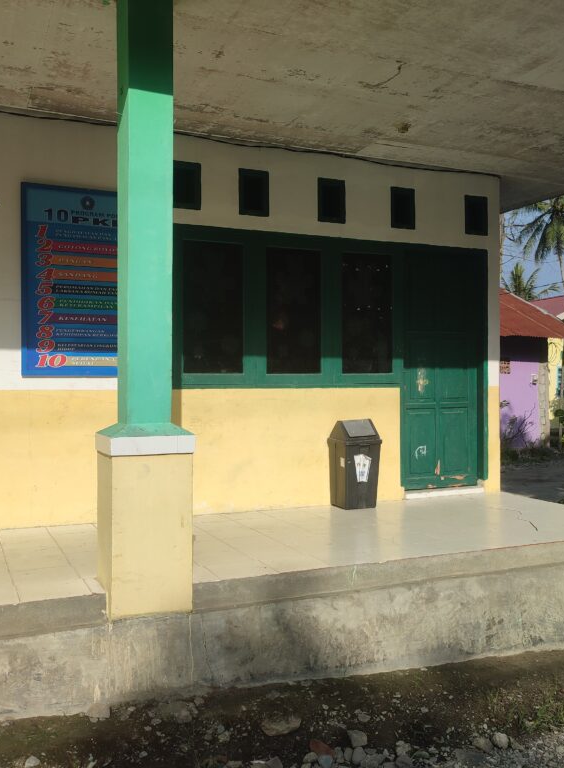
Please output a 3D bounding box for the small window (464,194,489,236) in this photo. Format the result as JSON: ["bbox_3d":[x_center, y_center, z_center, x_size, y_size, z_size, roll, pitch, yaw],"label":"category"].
[{"bbox_3d":[1.697,-1.464,6.449,0.244,0.338,0.100,0,0,-24],"label":"small window"}]

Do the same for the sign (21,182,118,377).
[{"bbox_3d":[-1.319,-0.693,5.085,0.883,1.298,0.035,0,0,-24],"label":"sign"}]

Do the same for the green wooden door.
[{"bbox_3d":[1.391,-0.126,6.307,0.873,1.998,0.070,0,0,-24],"label":"green wooden door"}]

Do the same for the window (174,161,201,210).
[{"bbox_3d":[-0.715,-1.446,5.409,0.241,0.343,0.100,0,0,-24],"label":"window"}]

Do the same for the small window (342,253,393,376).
[{"bbox_3d":[0.700,-0.557,5.998,0.466,0.968,0.060,0,0,-24],"label":"small window"}]

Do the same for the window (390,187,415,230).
[{"bbox_3d":[1.005,-1.455,6.151,0.234,0.338,0.100,0,0,-24],"label":"window"}]

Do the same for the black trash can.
[{"bbox_3d":[0.572,0.623,5.778,0.314,0.675,0.299,0,0,-24],"label":"black trash can"}]

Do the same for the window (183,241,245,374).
[{"bbox_3d":[-0.504,-0.557,5.479,0.466,0.972,0.060,0,0,-24],"label":"window"}]

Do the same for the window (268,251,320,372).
[{"bbox_3d":[0.097,-0.557,5.738,0.465,0.970,0.060,0,0,-24],"label":"window"}]

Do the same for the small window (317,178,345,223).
[{"bbox_3d":[0.390,-1.451,5.886,0.241,0.342,0.100,0,0,-24],"label":"small window"}]

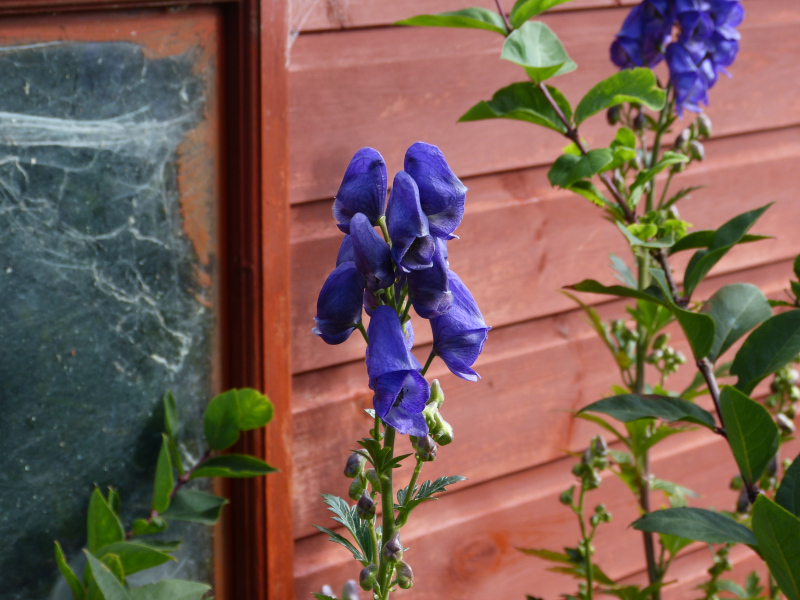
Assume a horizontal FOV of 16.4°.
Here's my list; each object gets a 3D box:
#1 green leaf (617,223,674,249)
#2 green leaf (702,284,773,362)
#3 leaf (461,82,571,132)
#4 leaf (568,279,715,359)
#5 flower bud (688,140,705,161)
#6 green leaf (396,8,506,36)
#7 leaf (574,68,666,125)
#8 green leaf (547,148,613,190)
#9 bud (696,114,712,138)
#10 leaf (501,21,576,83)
[{"bbox_3d":[0.135,-0.036,1.530,0.033,0.013,0.038,11,19,23],"label":"green leaf"},{"bbox_3d":[0.190,0.013,1.560,0.037,0.014,0.056,22,57,23],"label":"green leaf"},{"bbox_3d":[0.065,-0.108,1.560,0.064,0.014,0.035,-2,41,-3],"label":"leaf"},{"bbox_3d":[0.134,0.010,1.540,0.083,0.024,0.036,15,26,-9],"label":"leaf"},{"bbox_3d":[0.186,-0.094,1.740,0.010,0.013,0.009,-17,9,24],"label":"flower bud"},{"bbox_3d":[0.029,-0.157,1.570,0.064,0.013,0.032,-1,18,-4],"label":"green leaf"},{"bbox_3d":[0.124,-0.115,1.560,0.051,0.014,0.032,3,41,-10],"label":"leaf"},{"bbox_3d":[0.101,-0.073,1.540,0.037,0.011,0.026,-22,43,-16],"label":"green leaf"},{"bbox_3d":[0.191,-0.109,1.740,0.011,0.015,0.010,-17,9,24],"label":"bud"},{"bbox_3d":[0.077,-0.139,1.550,0.041,0.015,0.043,-4,44,-4],"label":"leaf"}]

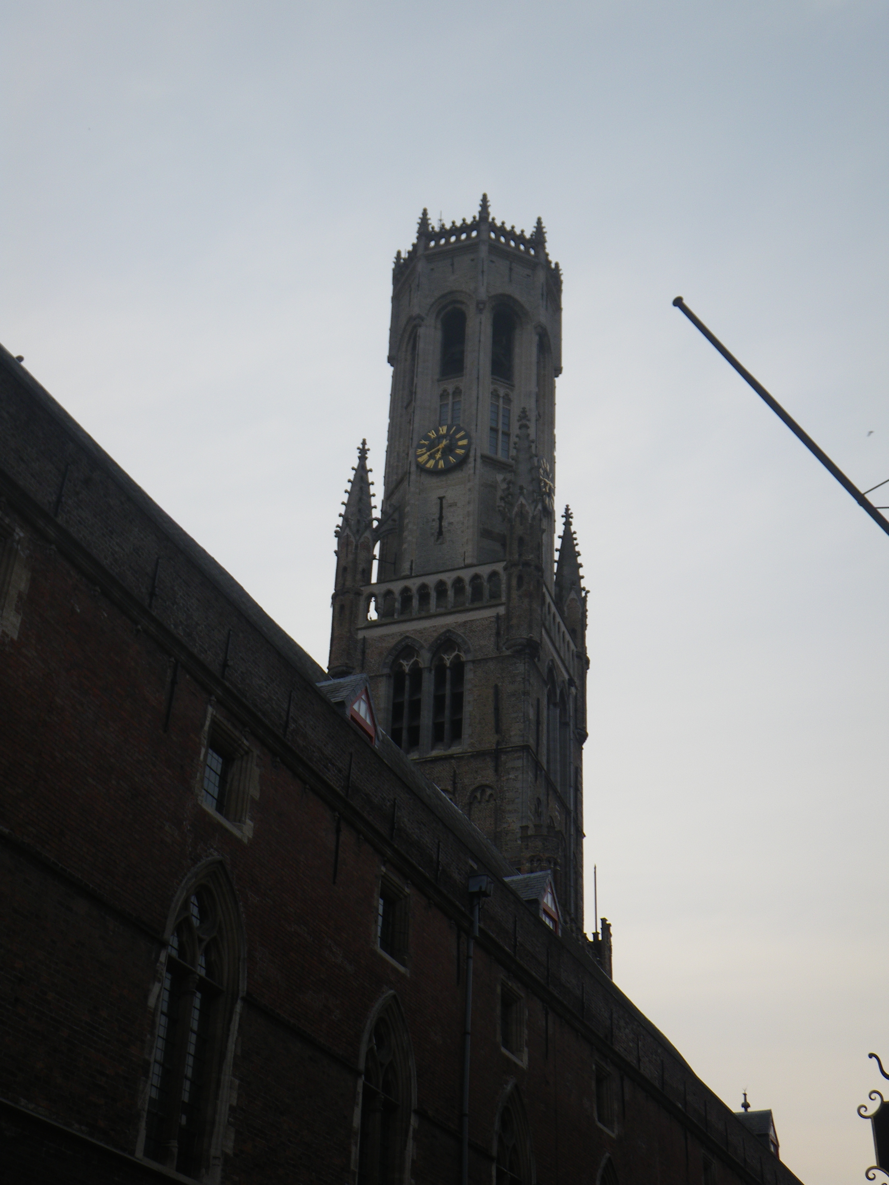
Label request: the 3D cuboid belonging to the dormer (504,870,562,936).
[{"bbox_3d":[1.568,6.003,27.497,1.050,1.300,1.250,-12,-37,21],"label":"dormer"}]

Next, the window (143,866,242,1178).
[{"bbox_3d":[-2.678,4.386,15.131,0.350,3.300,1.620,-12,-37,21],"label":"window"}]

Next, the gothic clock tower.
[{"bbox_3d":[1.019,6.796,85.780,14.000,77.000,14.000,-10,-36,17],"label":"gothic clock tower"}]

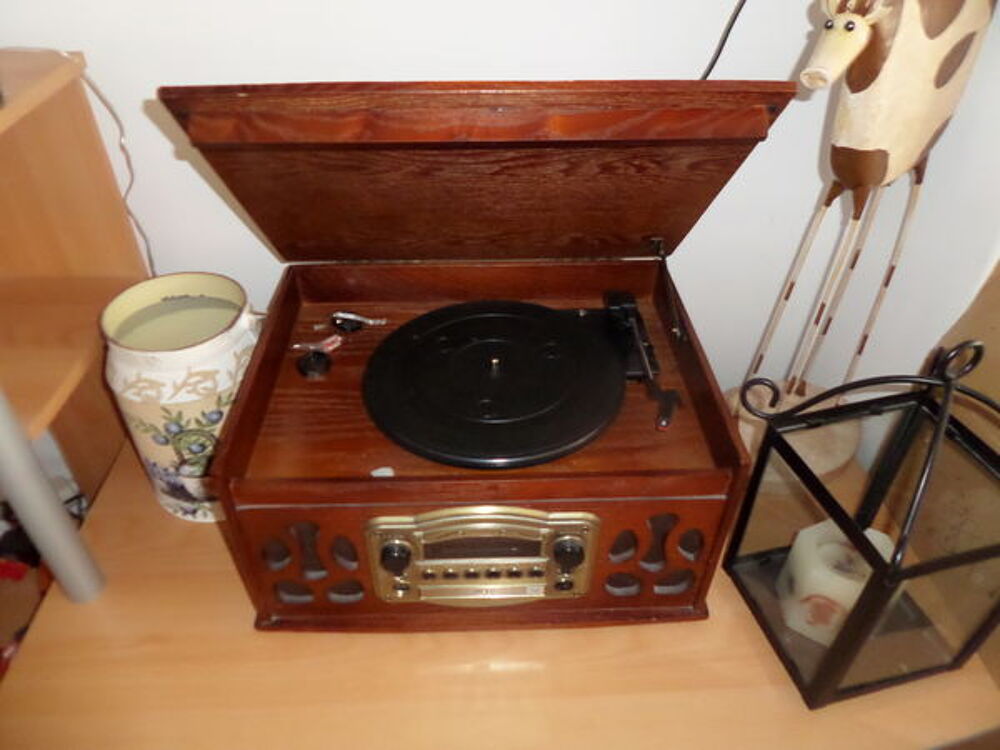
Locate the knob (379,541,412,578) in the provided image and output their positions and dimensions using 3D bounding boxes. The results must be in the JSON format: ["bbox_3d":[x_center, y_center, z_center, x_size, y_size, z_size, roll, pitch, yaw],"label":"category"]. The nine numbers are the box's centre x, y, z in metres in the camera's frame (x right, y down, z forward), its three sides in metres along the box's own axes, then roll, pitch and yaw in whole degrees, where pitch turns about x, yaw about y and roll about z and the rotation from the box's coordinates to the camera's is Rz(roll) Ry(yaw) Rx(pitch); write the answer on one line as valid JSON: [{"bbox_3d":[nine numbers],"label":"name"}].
[{"bbox_3d":[-0.099,0.174,0.658,0.030,0.030,0.017,-1,39,-2],"label":"knob"}]

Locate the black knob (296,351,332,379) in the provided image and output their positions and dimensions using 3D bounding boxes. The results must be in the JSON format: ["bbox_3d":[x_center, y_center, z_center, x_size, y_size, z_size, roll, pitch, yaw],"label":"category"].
[{"bbox_3d":[-0.206,-0.012,0.771,0.035,0.014,0.035,-1,39,-2],"label":"black knob"}]

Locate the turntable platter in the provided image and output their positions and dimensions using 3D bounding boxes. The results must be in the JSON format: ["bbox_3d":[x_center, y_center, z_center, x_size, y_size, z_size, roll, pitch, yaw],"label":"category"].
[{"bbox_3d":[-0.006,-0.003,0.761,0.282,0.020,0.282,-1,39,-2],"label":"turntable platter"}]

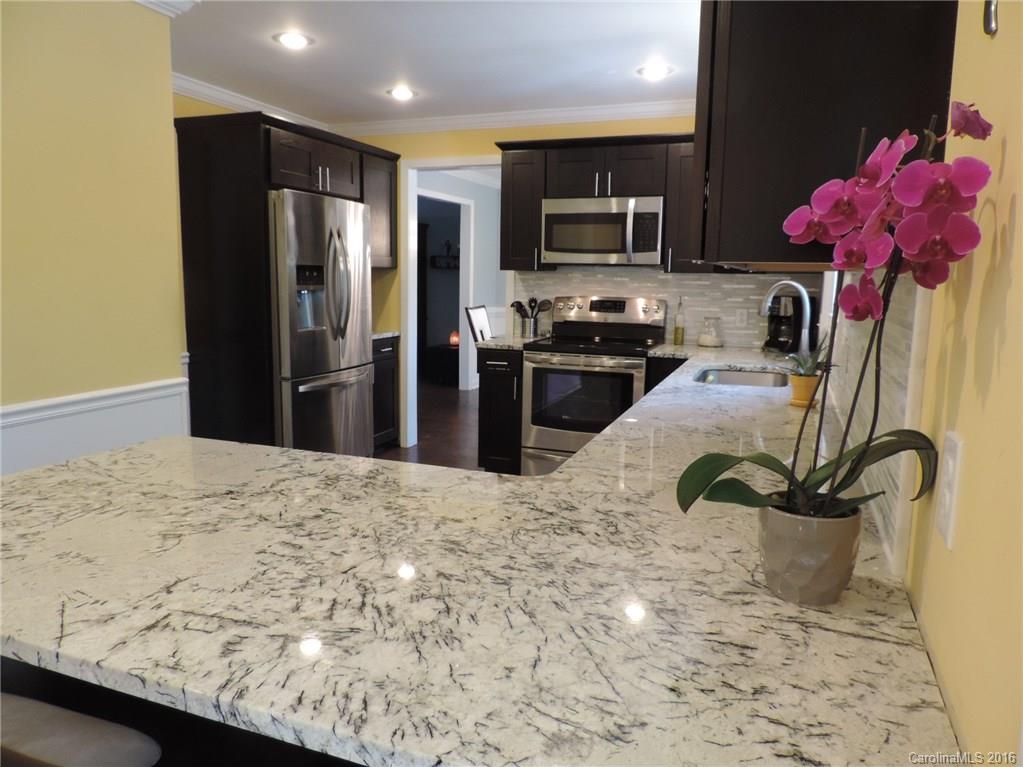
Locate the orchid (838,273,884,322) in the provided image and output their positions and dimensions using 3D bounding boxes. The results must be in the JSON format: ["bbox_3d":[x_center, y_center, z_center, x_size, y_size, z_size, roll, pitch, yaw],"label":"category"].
[{"bbox_3d":[0.434,-0.107,0.880,0.053,0.062,0.045,6,10,29],"label":"orchid"}]

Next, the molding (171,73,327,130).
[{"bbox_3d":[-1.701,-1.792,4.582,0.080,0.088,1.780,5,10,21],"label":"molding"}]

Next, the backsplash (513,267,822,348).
[{"bbox_3d":[0.955,-0.500,4.678,2.011,0.466,0.012,5,10,21],"label":"backsplash"}]

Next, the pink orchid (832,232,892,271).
[{"bbox_3d":[0.427,-0.161,0.860,0.068,0.052,0.055,10,12,44],"label":"pink orchid"}]

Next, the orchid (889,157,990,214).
[{"bbox_3d":[0.426,-0.197,0.705,0.094,0.060,0.045,5,10,28],"label":"orchid"}]

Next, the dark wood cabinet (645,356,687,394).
[{"bbox_3d":[1.039,0.264,4.408,0.280,0.870,0.600,4,9,21],"label":"dark wood cabinet"}]

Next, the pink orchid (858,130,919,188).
[{"bbox_3d":[0.419,-0.248,0.790,0.045,0.065,0.075,-2,9,-15],"label":"pink orchid"}]

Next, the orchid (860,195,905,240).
[{"bbox_3d":[0.450,-0.201,0.860,0.055,0.057,0.050,-5,11,-35],"label":"orchid"}]

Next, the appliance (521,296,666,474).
[{"bbox_3d":[0.531,0.061,4.552,0.761,1.205,0.680,5,10,21],"label":"appliance"}]

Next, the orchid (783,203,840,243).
[{"bbox_3d":[0.369,-0.196,0.870,0.070,0.052,0.042,7,11,34],"label":"orchid"}]

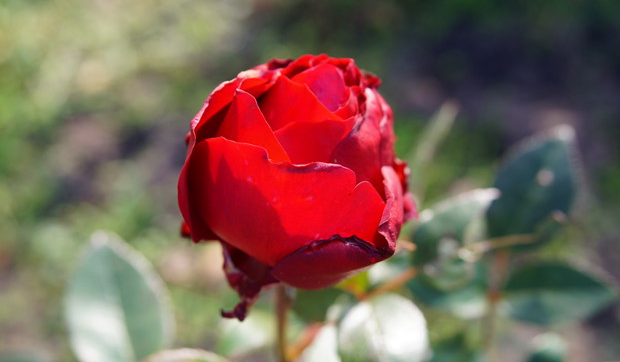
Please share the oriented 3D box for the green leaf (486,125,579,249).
[{"bbox_3d":[0.106,0.003,0.370,0.038,0.058,0.016,24,0,5],"label":"green leaf"}]

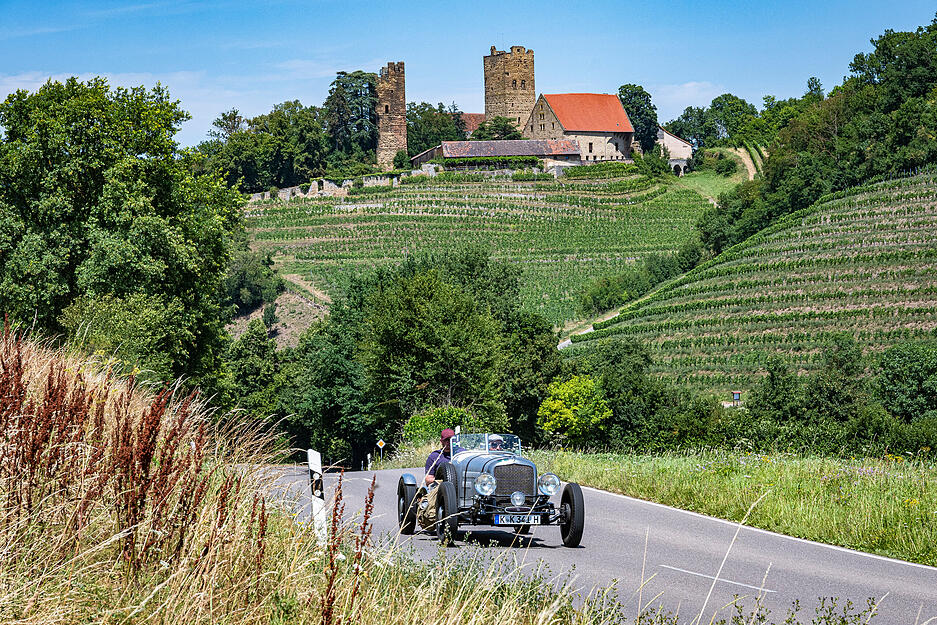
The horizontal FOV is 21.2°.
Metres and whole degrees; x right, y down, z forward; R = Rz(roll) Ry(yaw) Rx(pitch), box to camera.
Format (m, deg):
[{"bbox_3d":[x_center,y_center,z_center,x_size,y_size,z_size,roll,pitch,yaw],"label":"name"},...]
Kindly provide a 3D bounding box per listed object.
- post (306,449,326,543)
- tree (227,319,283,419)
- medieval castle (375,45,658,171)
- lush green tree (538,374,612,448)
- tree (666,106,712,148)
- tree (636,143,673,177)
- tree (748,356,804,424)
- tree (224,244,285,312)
[{"bbox_3d":[-1.457,1.811,24.200,0.120,0.970,0.100,-4,-3,-7],"label":"post"},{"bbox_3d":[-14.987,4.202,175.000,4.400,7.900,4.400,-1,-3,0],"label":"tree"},{"bbox_3d":[12.293,-52.503,640.000,73.000,32.000,45.000,-1,-3,0],"label":"medieval castle"},{"bbox_3d":[6.278,5.863,148.000,4.500,4.500,4.200,-1,-3,0],"label":"lush green tree"},{"bbox_3d":[60.138,-50.070,680.000,12.500,12.000,12.000,-1,-3,0],"label":"tree"},{"bbox_3d":[46.148,-37.713,620.000,8.900,9.000,8.500,-1,-3,0],"label":"tree"},{"bbox_3d":[19.104,5.024,155.000,3.700,4.800,3.600,-1,-3,0],"label":"tree"},{"bbox_3d":[-32.542,-5.018,380.000,9.100,10.000,8.800,-1,-3,0],"label":"tree"}]

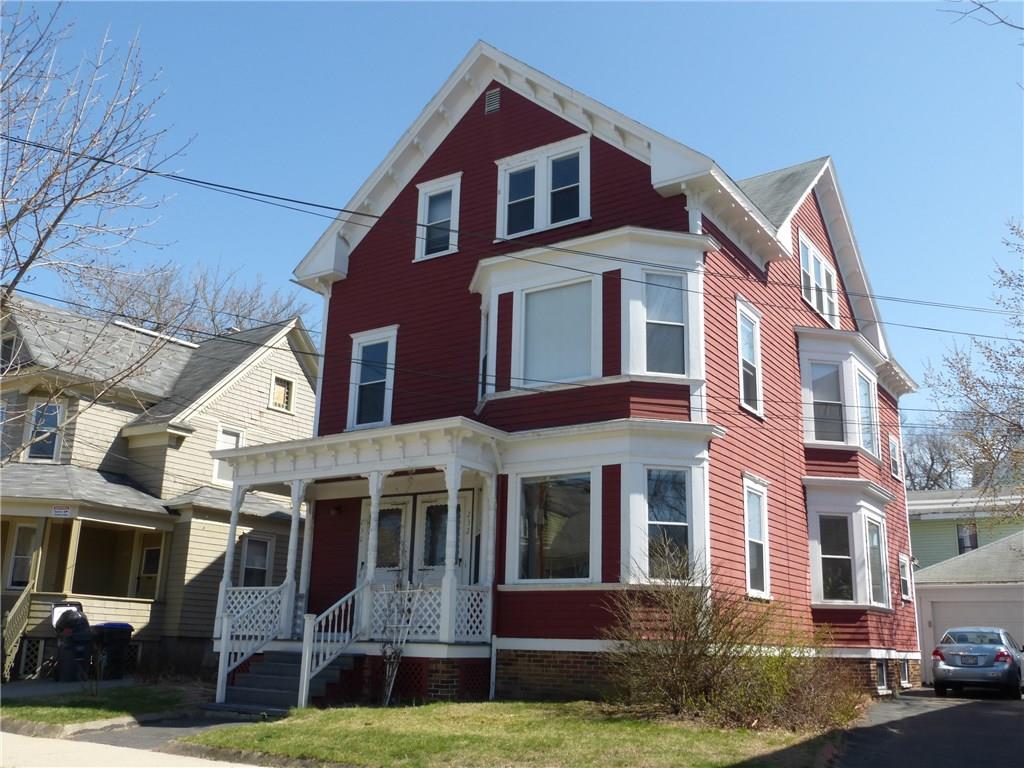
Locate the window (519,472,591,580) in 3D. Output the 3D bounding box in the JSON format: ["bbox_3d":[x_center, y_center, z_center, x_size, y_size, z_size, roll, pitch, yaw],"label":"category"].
[{"bbox_3d":[0.564,1.943,12.542,1.203,1.468,0.120,-9,-18,34],"label":"window"}]

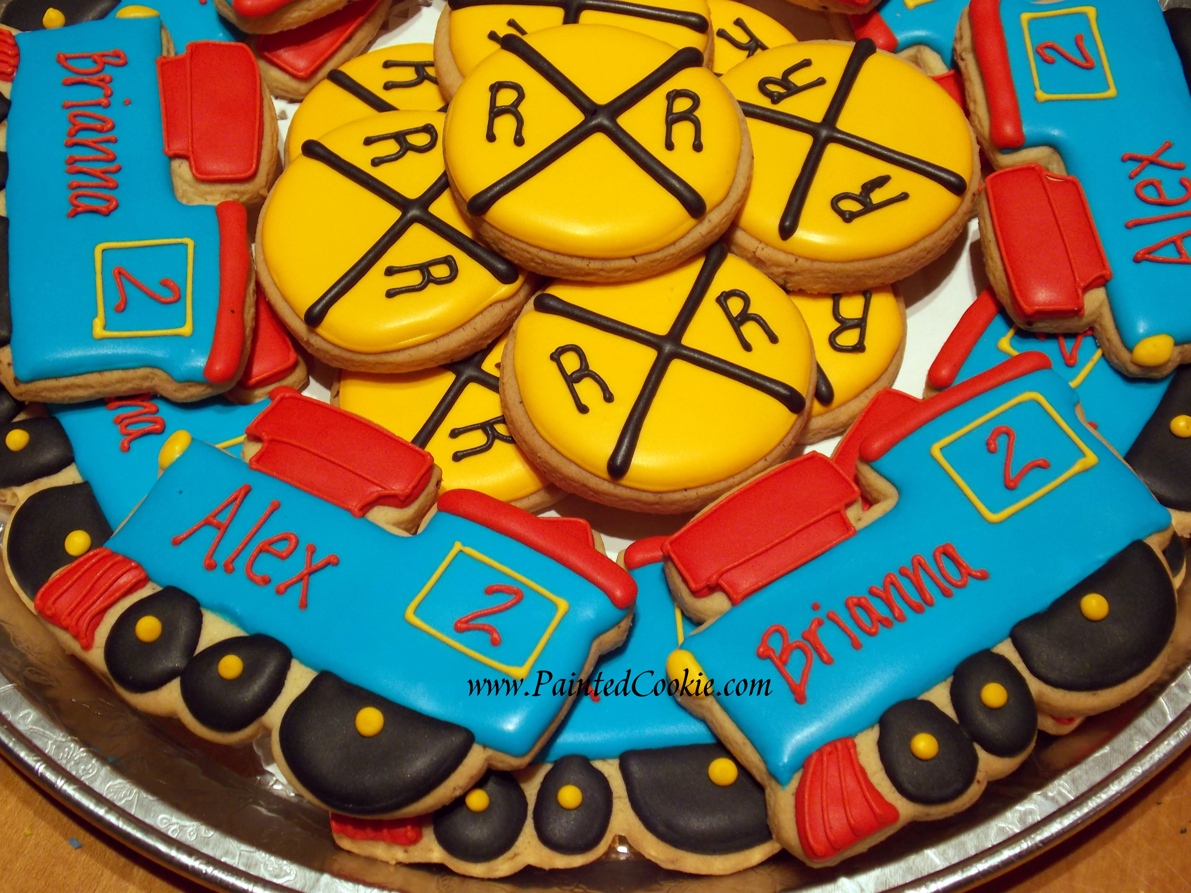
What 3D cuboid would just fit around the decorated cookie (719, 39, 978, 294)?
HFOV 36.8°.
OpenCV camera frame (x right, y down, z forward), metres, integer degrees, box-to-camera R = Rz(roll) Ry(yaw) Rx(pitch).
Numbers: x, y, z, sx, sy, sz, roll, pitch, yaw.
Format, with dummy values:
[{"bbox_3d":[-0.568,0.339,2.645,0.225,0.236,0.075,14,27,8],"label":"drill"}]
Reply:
[{"bbox_3d":[0.062,-0.077,0.473,0.077,0.011,0.077,0,59,0],"label":"decorated cookie"}]

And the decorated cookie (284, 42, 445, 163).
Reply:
[{"bbox_3d":[-0.046,-0.079,0.486,0.077,0.010,0.077,0,60,0],"label":"decorated cookie"}]

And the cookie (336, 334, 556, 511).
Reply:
[{"bbox_3d":[-0.028,-0.015,0.451,0.076,0.010,0.076,-2,60,3],"label":"cookie"}]

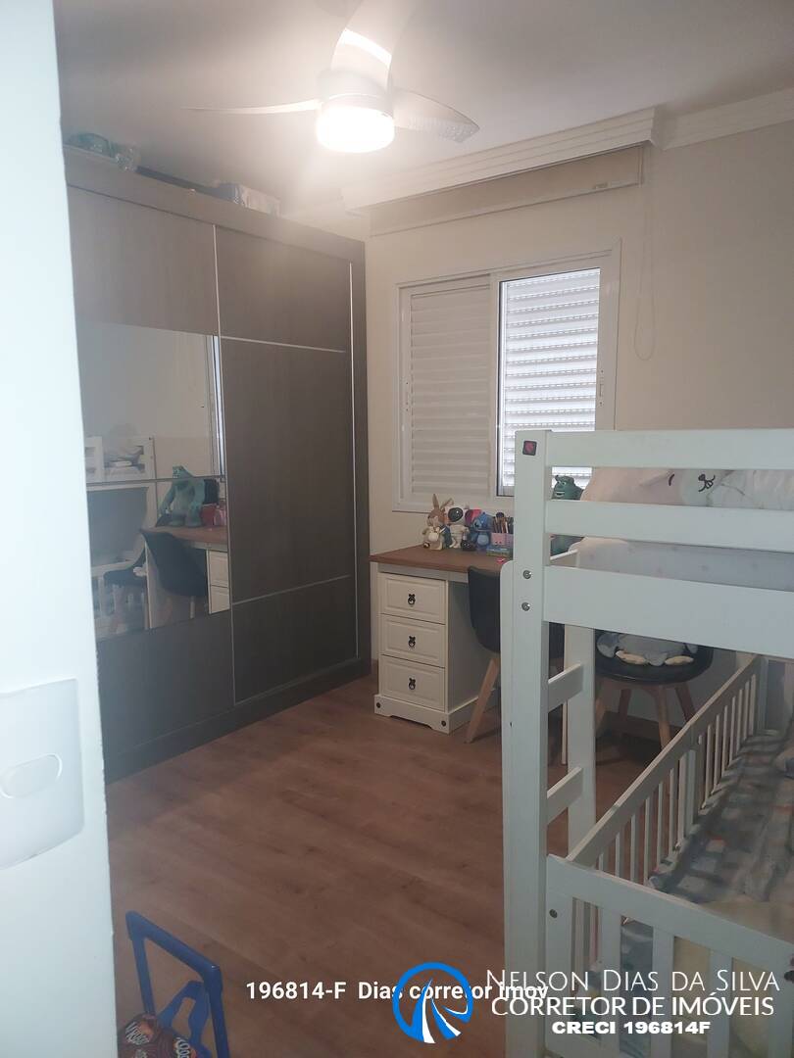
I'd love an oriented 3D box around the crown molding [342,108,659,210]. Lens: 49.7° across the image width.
[{"bbox_3d":[0.426,-1.613,3.853,1.560,0.140,0.160,4,9,36],"label":"crown molding"}]

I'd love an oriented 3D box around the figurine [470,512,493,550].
[{"bbox_3d":[0.402,0.016,4.063,0.115,0.190,0.100,3,8,28],"label":"figurine"}]

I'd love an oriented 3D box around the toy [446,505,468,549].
[{"bbox_3d":[0.288,-0.009,4.164,0.105,0.215,0.090,2,8,24],"label":"toy"}]

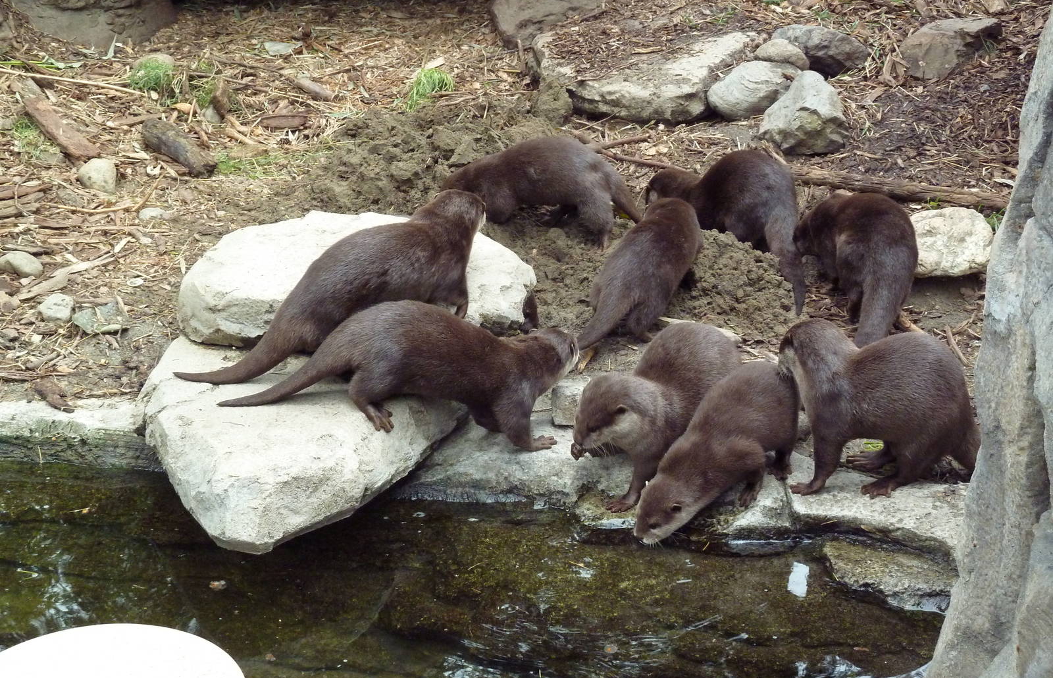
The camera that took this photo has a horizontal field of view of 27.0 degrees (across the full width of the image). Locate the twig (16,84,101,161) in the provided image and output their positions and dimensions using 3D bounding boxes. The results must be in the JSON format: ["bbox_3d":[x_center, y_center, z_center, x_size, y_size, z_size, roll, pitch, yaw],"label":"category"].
[{"bbox_3d":[-1.159,-0.533,5.420,0.060,0.045,0.490,-14,31,-25],"label":"twig"}]

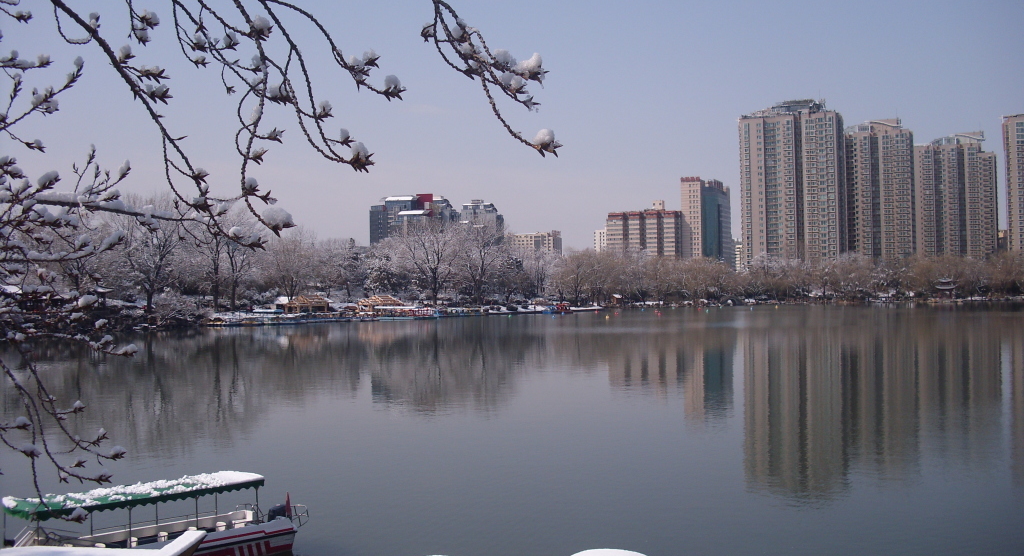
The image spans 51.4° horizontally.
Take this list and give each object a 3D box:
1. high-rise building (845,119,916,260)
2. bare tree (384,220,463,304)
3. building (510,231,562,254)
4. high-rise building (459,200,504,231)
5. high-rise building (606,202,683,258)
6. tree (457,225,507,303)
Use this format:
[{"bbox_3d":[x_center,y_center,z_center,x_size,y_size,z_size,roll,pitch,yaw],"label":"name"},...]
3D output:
[{"bbox_3d":[179.930,-35.150,536.000,42.480,83.650,20.000,0,0,25],"label":"high-rise building"},{"bbox_3d":[-17.650,-3.250,210.000,15.780,16.960,15.000,0,0,0],"label":"bare tree"},{"bbox_3d":[19.830,-14.960,900.000,42.200,48.600,17.000,0,0,25],"label":"building"},{"bbox_3d":[-19.370,-21.130,690.000,23.400,58.650,18.000,0,0,25],"label":"high-rise building"},{"bbox_3d":[85.170,-19.500,680.000,46.230,54.650,17.000,0,0,25],"label":"high-rise building"},{"bbox_3d":[-6.270,-2.690,212.000,11.150,15.930,11.000,0,0,0],"label":"tree"}]

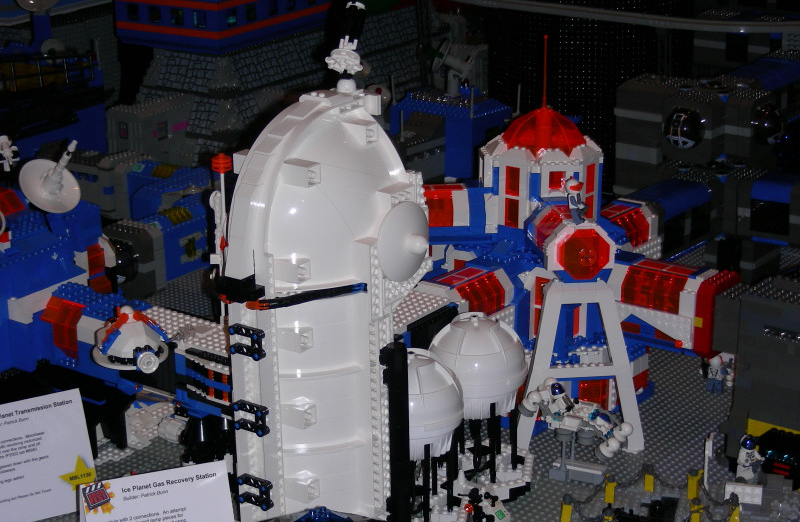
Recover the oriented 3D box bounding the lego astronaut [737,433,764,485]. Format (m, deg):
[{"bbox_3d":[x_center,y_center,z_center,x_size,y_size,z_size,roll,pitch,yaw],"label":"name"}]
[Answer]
[{"bbox_3d":[0.321,0.180,1.673,0.024,0.043,0.018,-7,18,-21],"label":"lego astronaut"}]

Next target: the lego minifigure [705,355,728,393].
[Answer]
[{"bbox_3d":[0.330,0.115,1.901,0.024,0.042,0.018,12,21,34],"label":"lego minifigure"}]

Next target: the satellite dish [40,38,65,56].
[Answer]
[{"bbox_3d":[-0.447,-0.270,2.350,0.032,0.032,0.011,-4,7,-10],"label":"satellite dish"}]

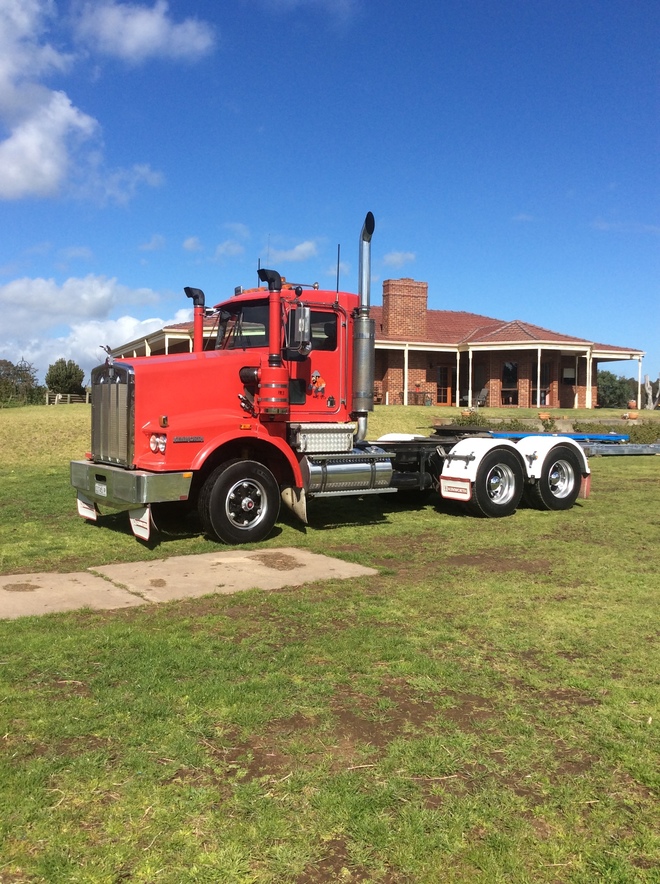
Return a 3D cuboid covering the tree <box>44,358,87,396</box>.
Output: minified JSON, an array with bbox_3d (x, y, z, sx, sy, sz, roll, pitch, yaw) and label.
[{"bbox_3d":[-27.231,-6.229,84.000,4.200,4.700,4.100,0,3,0],"label":"tree"}]

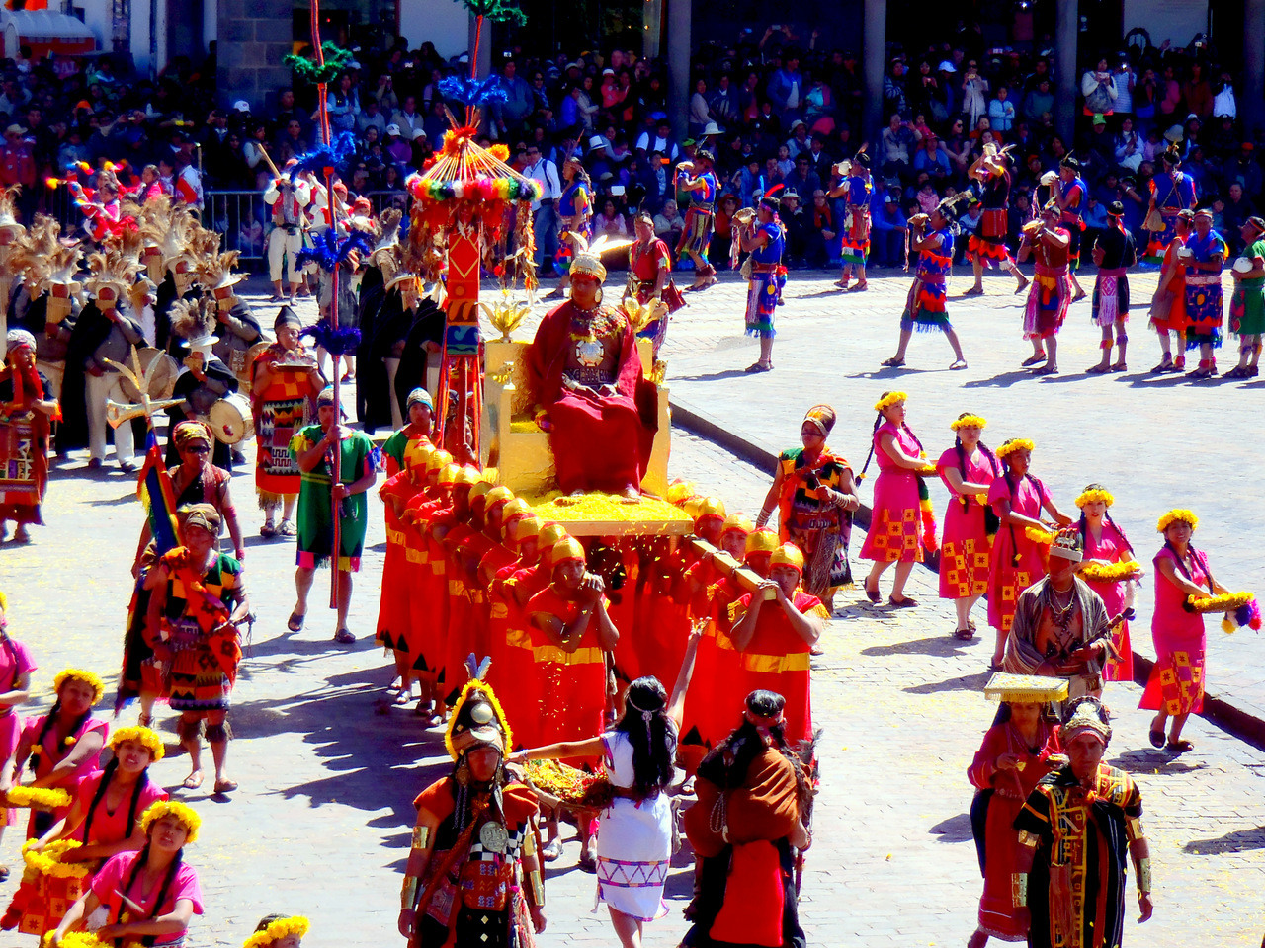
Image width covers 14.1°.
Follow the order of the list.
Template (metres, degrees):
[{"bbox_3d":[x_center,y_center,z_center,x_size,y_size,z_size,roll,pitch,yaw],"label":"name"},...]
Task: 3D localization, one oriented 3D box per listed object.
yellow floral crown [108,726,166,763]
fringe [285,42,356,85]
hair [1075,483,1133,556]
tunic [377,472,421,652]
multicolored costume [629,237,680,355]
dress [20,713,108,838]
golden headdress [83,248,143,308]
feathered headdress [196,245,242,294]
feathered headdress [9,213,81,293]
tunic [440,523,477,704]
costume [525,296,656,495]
[{"bbox_3d":[-2.296,1.252,23.700,0.270,0.130,0.260,12,0,-9],"label":"yellow floral crown"},{"bbox_3d":[-2.139,-2.817,35.100,0.490,0.300,0.440,0,7,0],"label":"fringe"},{"bbox_3d":[2.979,0.296,32.300,0.370,0.470,0.240,-1,8,-8],"label":"hair"},{"bbox_3d":[-1.470,0.581,33.600,0.480,1.160,0.360,-2,8,-13],"label":"tunic"},{"bbox_3d":[0.219,-1.754,50.300,0.440,1.160,0.320,6,9,37],"label":"multicolored costume"},{"bbox_3d":[-2.774,1.673,25.000,0.430,1.020,0.350,1,7,5],"label":"dress"},{"bbox_3d":[-4.629,-1.757,45.600,0.520,0.500,0.440,-1,7,-9],"label":"golden headdress"},{"bbox_3d":[-3.581,-1.780,44.400,0.410,0.410,0.400,0,7,0],"label":"feathered headdress"},{"bbox_3d":[-5.265,-1.959,46.000,0.620,0.640,0.500,-1,7,-9],"label":"feathered headdress"},{"bbox_3d":[-0.983,0.855,31.500,0.480,1.150,0.360,-2,8,-13],"label":"tunic"},{"bbox_3d":[-0.255,-0.472,31.100,0.740,1.120,0.650,-1,7,-9],"label":"costume"}]

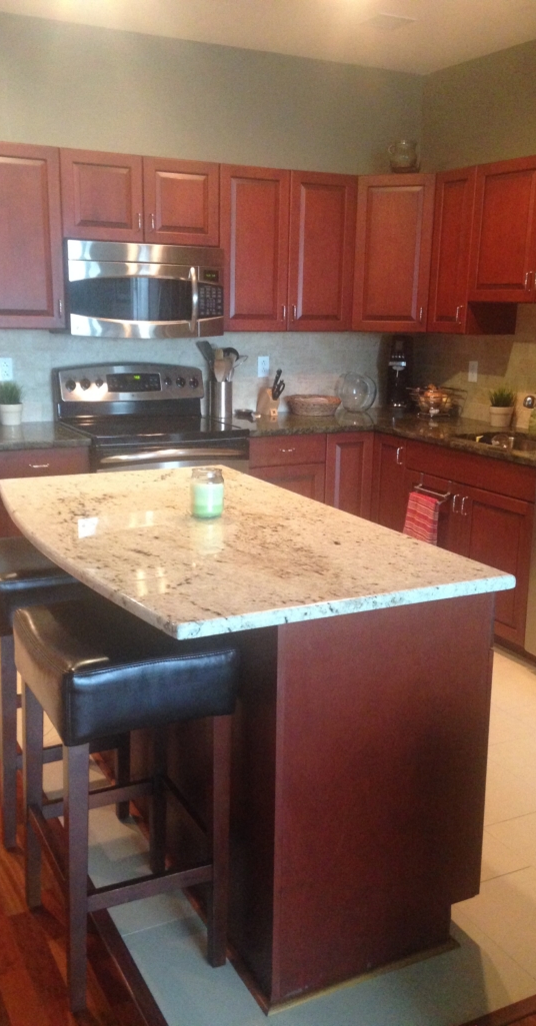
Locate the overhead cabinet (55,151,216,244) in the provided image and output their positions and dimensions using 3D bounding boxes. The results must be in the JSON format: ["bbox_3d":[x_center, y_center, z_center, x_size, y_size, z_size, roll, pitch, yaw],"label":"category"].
[{"bbox_3d":[-0.638,-1.465,4.619,0.763,0.379,0.330,-5,14,-27],"label":"overhead cabinet"}]

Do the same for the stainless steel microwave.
[{"bbox_3d":[-0.621,-1.051,4.610,0.757,0.420,0.420,-5,13,-27],"label":"stainless steel microwave"}]

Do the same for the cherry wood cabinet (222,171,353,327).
[{"bbox_3d":[0.036,-1.332,5.001,0.758,0.770,0.330,-5,14,-27],"label":"cherry wood cabinet"}]

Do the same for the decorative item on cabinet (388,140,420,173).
[{"bbox_3d":[0.682,-1.784,4.927,0.165,0.185,0.150,1,12,0],"label":"decorative item on cabinet"}]

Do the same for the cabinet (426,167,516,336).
[{"bbox_3d":[1.026,-1.282,4.843,0.318,0.773,0.315,-5,14,-27],"label":"cabinet"}]

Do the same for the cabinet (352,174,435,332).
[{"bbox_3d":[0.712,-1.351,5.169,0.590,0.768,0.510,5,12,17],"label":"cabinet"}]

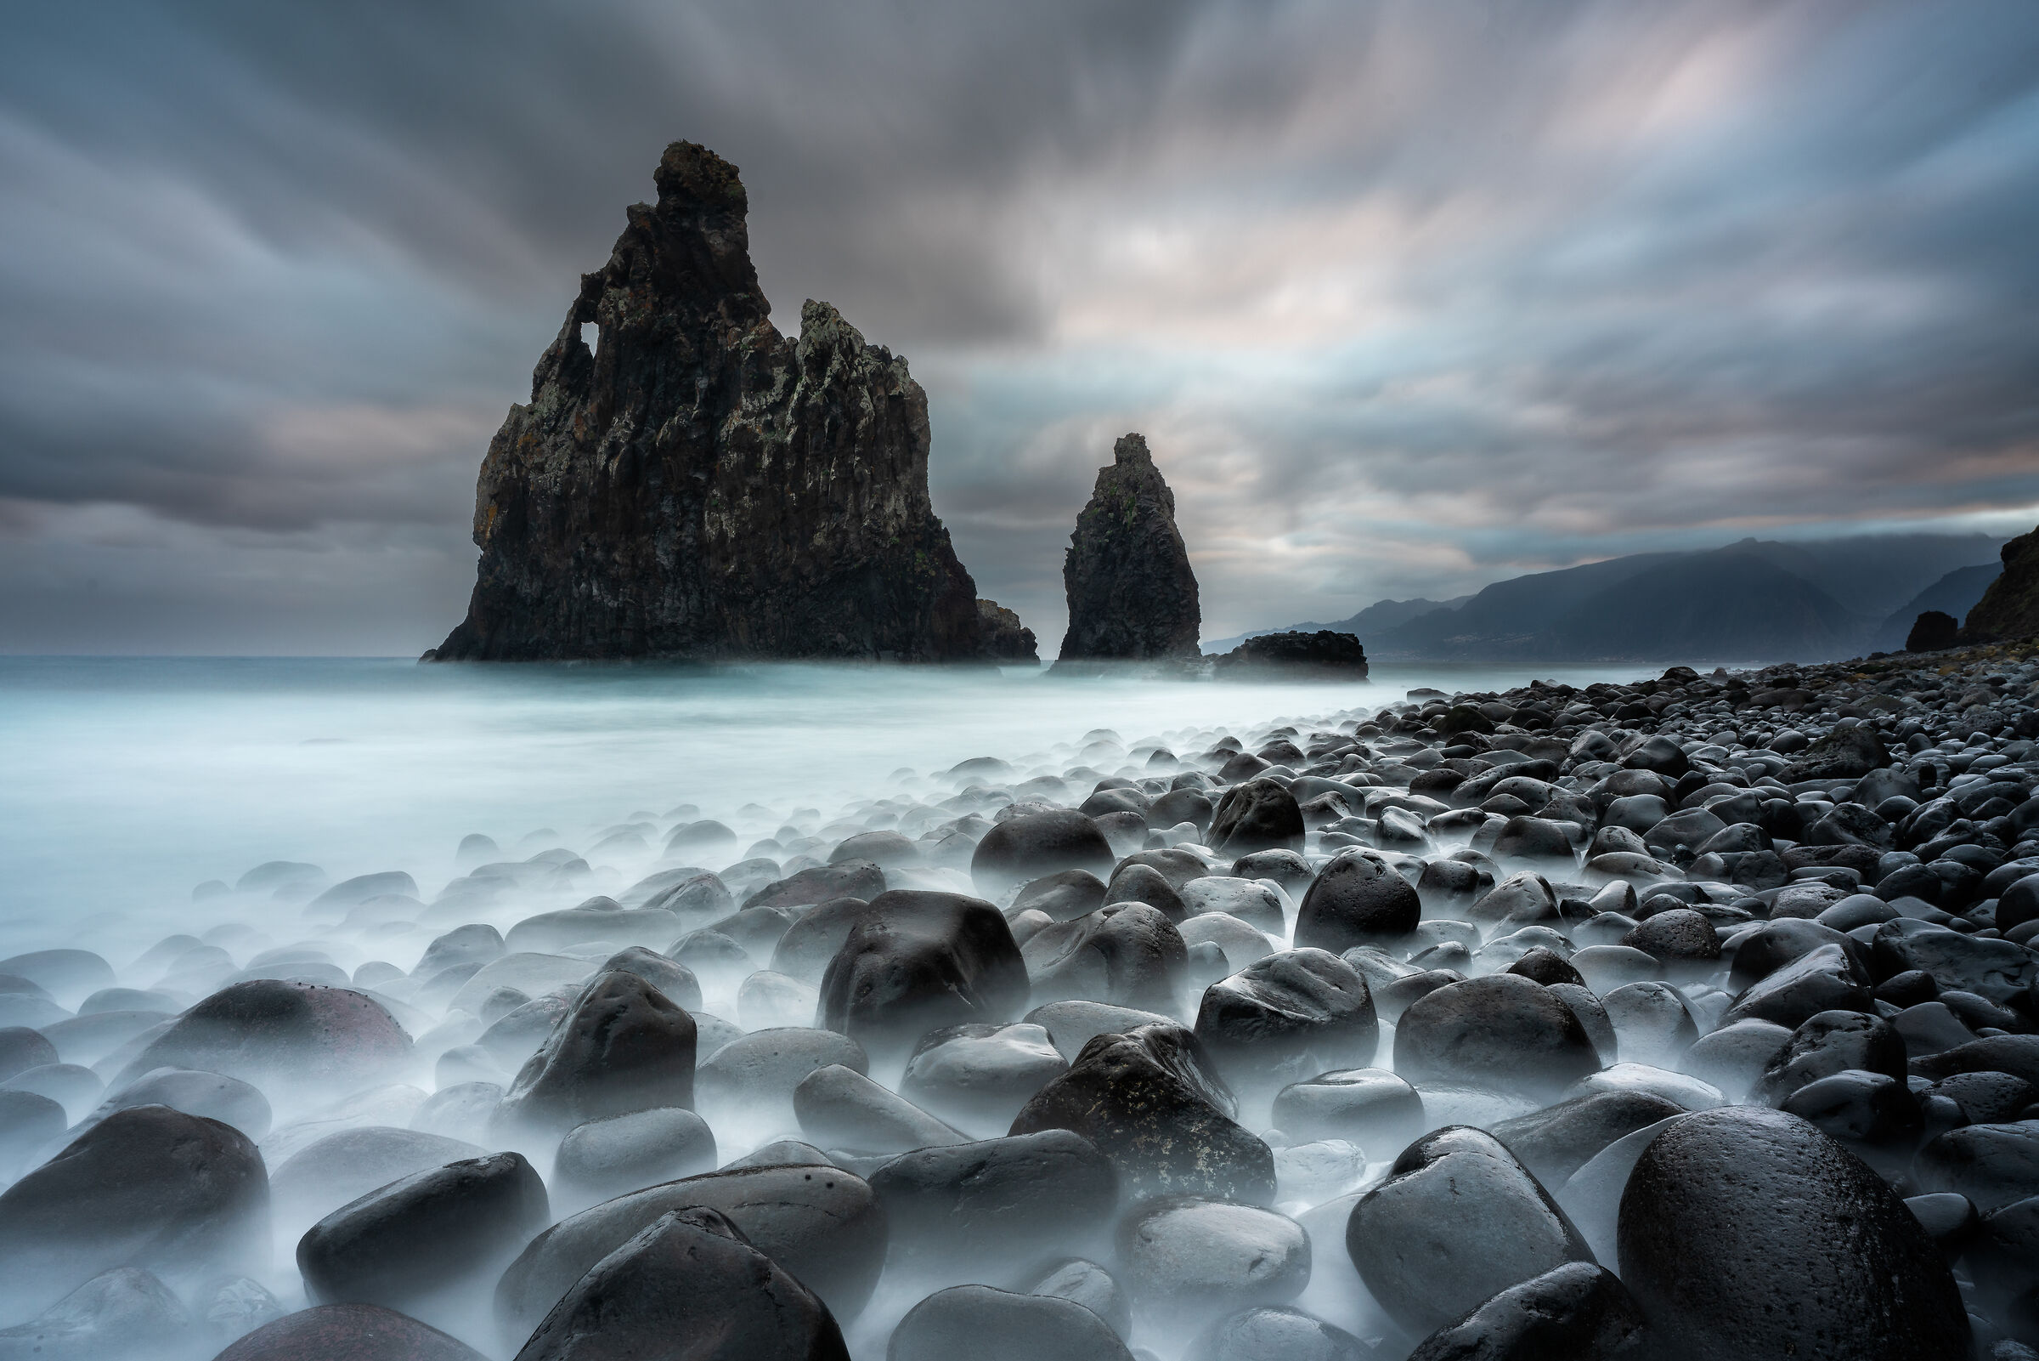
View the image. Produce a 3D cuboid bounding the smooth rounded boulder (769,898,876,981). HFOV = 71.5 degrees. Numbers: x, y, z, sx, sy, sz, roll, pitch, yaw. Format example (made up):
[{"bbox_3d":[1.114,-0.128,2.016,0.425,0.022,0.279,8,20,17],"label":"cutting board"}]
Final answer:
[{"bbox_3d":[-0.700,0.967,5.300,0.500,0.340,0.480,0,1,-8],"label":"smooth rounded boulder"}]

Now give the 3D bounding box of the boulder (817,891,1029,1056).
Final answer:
[{"bbox_3d":[-0.303,0.891,4.450,0.650,0.480,0.580,0,1,-4],"label":"boulder"}]

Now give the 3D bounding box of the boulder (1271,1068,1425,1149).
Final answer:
[{"bbox_3d":[0.840,1.109,3.631,0.389,0.220,0.311,0,1,0],"label":"boulder"}]

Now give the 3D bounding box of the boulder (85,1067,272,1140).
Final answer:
[{"bbox_3d":[-2.259,1.113,3.800,0.520,0.300,0.450,0,1,-31],"label":"boulder"}]

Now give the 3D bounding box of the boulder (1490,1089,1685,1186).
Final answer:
[{"bbox_3d":[1.335,1.092,3.345,0.461,0.233,0.322,0,1,20],"label":"boulder"}]

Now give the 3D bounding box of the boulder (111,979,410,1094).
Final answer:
[{"bbox_3d":[-2.321,1.045,4.350,0.900,0.400,0.720,0,1,-28],"label":"boulder"}]

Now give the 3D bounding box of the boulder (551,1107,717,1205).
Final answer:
[{"bbox_3d":[-0.883,1.047,3.250,0.380,0.240,0.330,0,1,-15],"label":"boulder"}]

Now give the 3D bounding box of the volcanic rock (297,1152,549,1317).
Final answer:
[{"bbox_3d":[-1.229,1.139,2.921,0.574,0.305,0.373,0,1,25],"label":"volcanic rock"}]

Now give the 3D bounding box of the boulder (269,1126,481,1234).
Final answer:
[{"bbox_3d":[-1.492,1.177,3.327,0.492,0.233,0.369,0,1,0],"label":"boulder"}]

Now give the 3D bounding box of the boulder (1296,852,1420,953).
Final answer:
[{"bbox_3d":[1.415,0.943,5.930,0.508,0.447,0.457,0,1,0],"label":"boulder"}]

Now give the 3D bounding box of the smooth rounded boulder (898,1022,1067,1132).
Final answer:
[{"bbox_3d":[-0.092,0.985,3.620,0.440,0.260,0.380,0,1,-1],"label":"smooth rounded boulder"}]

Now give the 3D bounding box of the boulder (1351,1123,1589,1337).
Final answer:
[{"bbox_3d":[0.844,1.041,2.667,0.464,0.385,0.394,0,1,-15],"label":"boulder"}]

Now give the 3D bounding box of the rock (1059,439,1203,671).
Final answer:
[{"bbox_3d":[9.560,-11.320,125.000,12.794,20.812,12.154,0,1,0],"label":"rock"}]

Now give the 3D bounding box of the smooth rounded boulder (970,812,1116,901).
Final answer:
[{"bbox_3d":[0.126,0.938,7.454,0.762,0.488,0.610,0,1,0],"label":"smooth rounded boulder"}]

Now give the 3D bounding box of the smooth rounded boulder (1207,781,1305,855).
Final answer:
[{"bbox_3d":[1.472,0.865,8.791,0.597,0.512,0.507,0,1,0],"label":"smooth rounded boulder"}]

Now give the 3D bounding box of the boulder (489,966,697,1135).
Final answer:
[{"bbox_3d":[-1.150,0.972,3.850,0.550,0.450,0.500,0,1,-17],"label":"boulder"}]

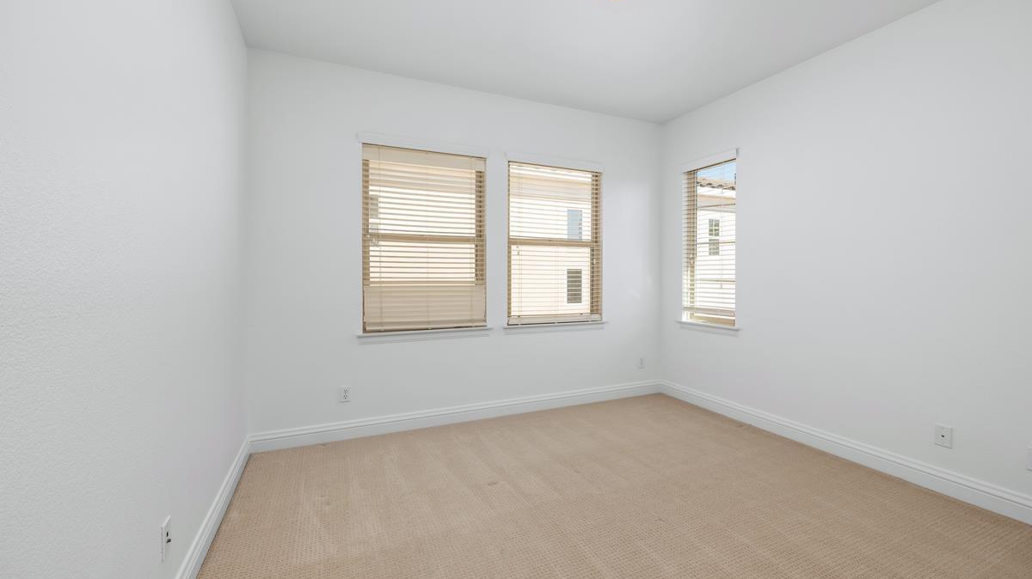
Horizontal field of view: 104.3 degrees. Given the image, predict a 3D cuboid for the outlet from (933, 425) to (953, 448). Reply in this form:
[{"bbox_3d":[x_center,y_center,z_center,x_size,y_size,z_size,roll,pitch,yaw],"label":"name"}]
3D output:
[{"bbox_3d":[2.343,0.804,2.200,0.008,0.115,0.071,-1,1,-25],"label":"outlet"}]

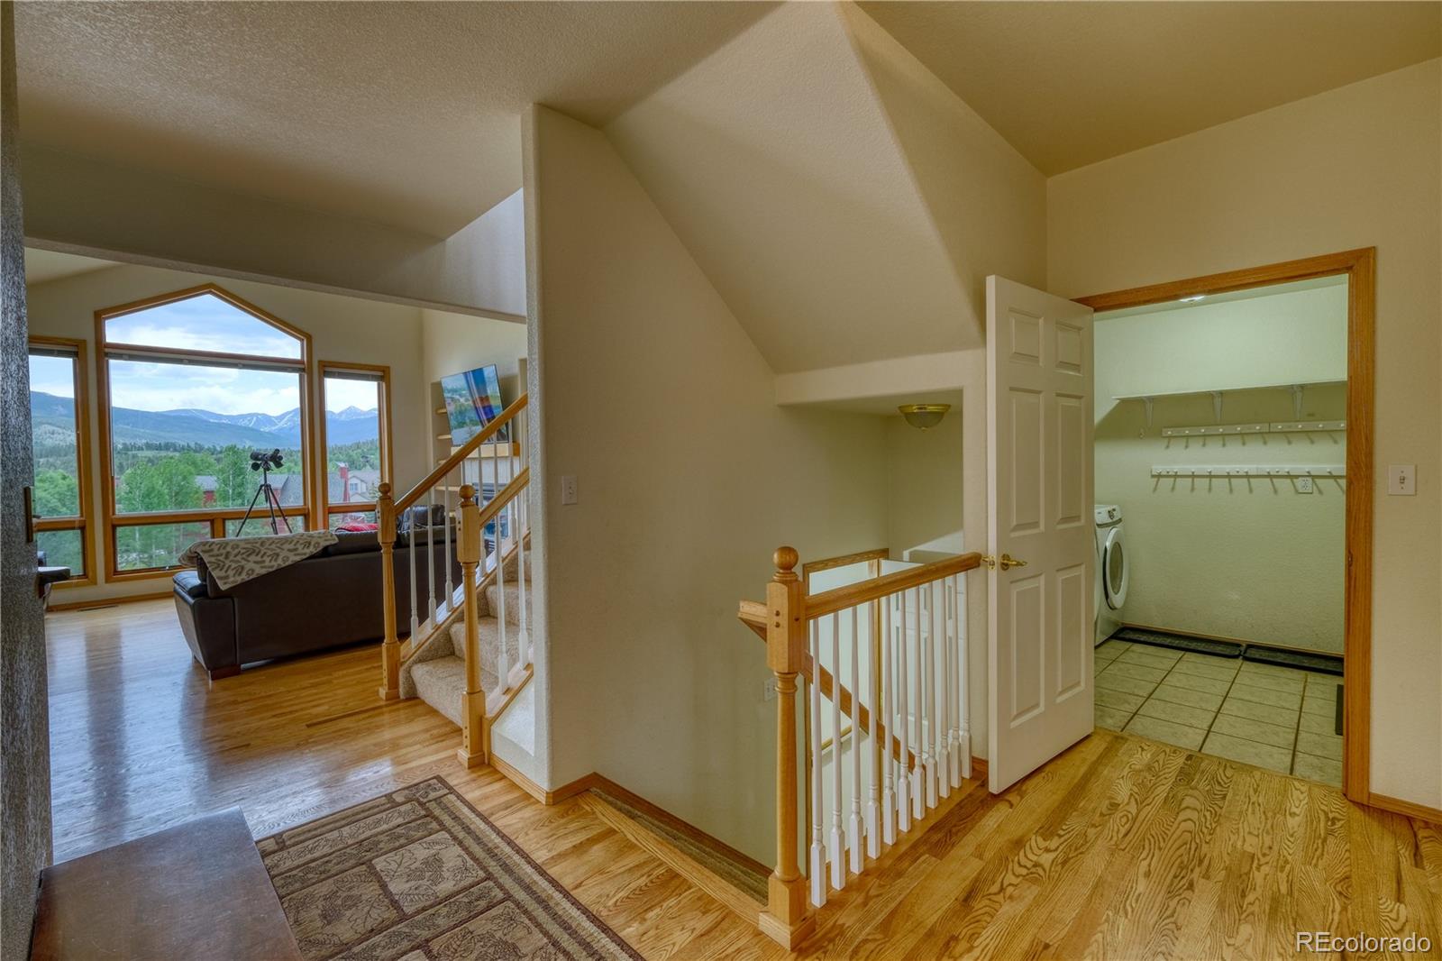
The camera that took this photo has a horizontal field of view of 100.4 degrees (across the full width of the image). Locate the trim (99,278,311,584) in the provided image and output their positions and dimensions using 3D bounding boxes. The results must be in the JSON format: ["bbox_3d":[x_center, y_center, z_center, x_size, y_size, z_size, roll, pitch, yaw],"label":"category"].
[{"bbox_3d":[-5.592,-0.577,6.670,0.100,3.189,1.834,1,2,43],"label":"trim"}]

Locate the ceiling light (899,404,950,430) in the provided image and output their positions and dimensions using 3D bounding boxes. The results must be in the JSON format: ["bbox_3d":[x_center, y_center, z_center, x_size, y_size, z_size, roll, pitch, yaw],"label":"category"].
[{"bbox_3d":[1.192,-0.358,3.516,0.306,0.145,0.306,1,2,43],"label":"ceiling light"}]

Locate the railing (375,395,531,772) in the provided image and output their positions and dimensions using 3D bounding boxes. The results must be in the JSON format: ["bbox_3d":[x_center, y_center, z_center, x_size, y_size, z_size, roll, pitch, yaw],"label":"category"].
[{"bbox_3d":[-1.193,0.293,3.443,1.235,1.920,1.100,1,2,43],"label":"railing"}]

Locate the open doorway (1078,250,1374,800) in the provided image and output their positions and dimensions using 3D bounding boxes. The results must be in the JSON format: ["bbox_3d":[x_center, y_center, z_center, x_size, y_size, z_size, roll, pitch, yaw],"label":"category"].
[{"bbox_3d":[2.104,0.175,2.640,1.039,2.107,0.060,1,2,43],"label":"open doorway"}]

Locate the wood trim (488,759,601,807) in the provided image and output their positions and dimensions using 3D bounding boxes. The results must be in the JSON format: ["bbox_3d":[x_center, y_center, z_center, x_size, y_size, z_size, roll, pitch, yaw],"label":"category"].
[{"bbox_3d":[-0.784,1.237,2.590,0.515,0.062,0.235,1,2,43],"label":"wood trim"}]

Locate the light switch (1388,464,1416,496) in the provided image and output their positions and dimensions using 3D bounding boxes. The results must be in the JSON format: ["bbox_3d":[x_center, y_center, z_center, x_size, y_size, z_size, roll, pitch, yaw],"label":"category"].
[{"bbox_3d":[2.515,-0.001,2.216,0.070,0.114,0.016,1,2,43],"label":"light switch"}]

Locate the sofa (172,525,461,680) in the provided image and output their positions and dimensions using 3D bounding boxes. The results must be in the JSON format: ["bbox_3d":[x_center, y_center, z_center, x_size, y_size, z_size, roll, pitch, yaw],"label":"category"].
[{"bbox_3d":[-2.942,0.810,4.754,0.940,0.870,1.950,1,2,43],"label":"sofa"}]

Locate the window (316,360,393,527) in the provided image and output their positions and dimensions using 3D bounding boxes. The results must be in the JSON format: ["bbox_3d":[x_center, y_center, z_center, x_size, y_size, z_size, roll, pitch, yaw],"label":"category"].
[{"bbox_3d":[-4.748,-0.274,7.856,0.140,2.460,0.810,1,2,45],"label":"window"}]

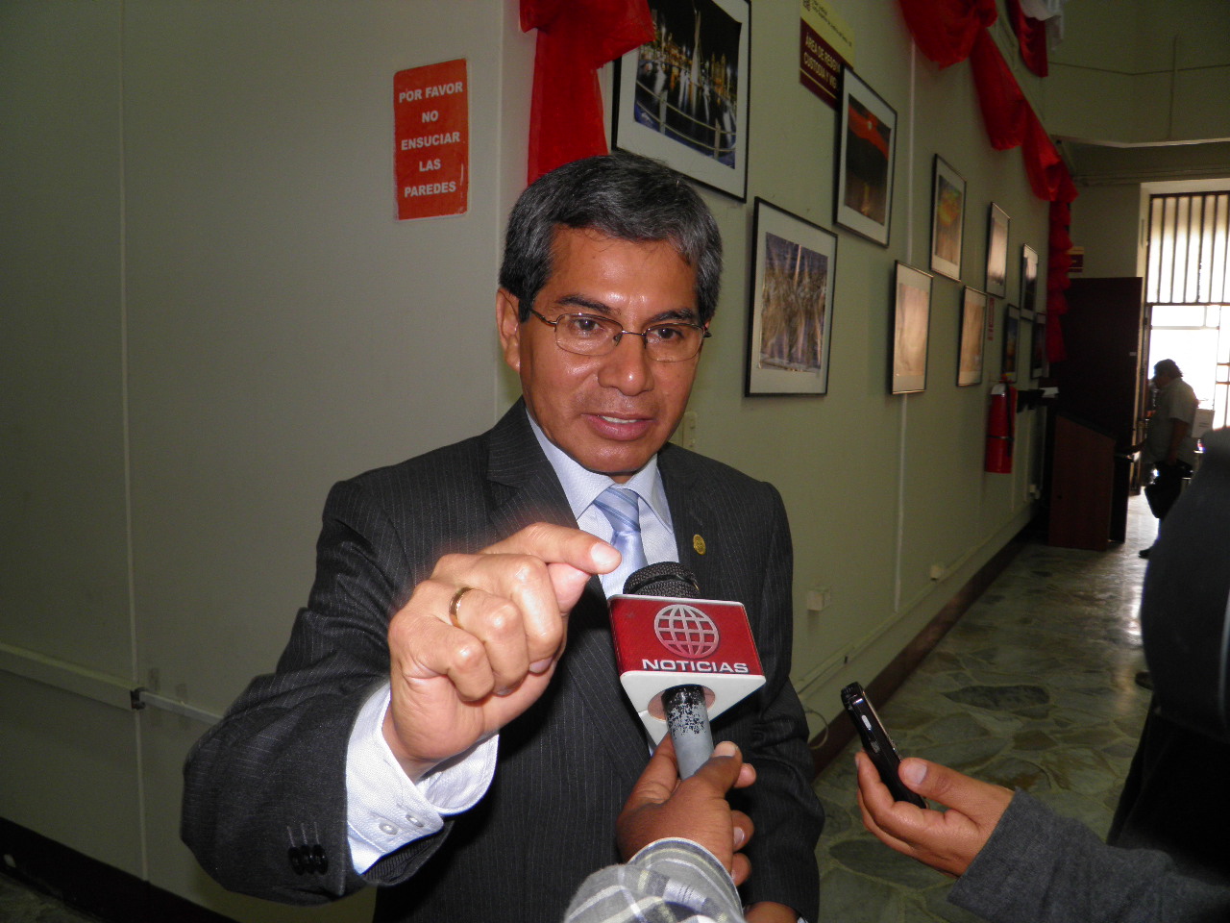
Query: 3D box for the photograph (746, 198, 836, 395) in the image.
[{"bbox_3d":[0.594,-0.509,3.301,0.030,0.576,0.780,3,6,29],"label":"photograph"}]

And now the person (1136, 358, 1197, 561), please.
[{"bbox_3d":[4.708,-0.022,8.486,0.500,1.709,0.520,3,6,29],"label":"person"}]

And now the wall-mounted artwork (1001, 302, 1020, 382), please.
[{"bbox_3d":[3.073,-0.898,7.701,0.030,0.576,0.780,3,6,29],"label":"wall-mounted artwork"}]

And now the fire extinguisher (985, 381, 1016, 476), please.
[{"bbox_3d":[2.607,-0.257,6.721,0.200,0.666,0.180,3,6,29],"label":"fire extinguisher"}]

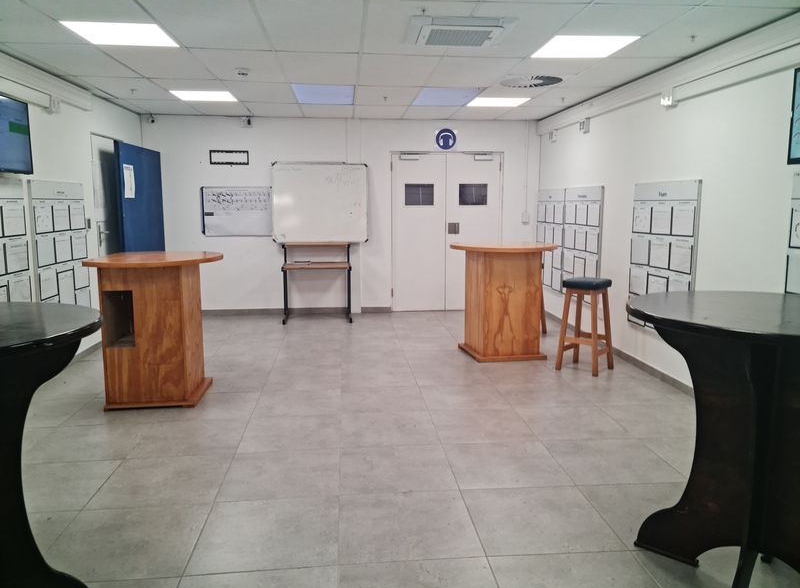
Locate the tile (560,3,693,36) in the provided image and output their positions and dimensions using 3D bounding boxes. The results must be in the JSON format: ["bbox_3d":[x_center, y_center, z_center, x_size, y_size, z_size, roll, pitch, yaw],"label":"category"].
[{"bbox_3d":[1.298,-1.610,3.661,0.600,0.018,0.600,-1,8,-5],"label":"tile"}]

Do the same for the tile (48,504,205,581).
[{"bbox_3d":[-1.167,1.052,2.680,0.600,0.010,0.600,-1,8,-5],"label":"tile"}]

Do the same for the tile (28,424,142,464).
[{"bbox_3d":[-1.870,0.888,3.790,0.600,0.012,0.600,-1,8,-5],"label":"tile"}]

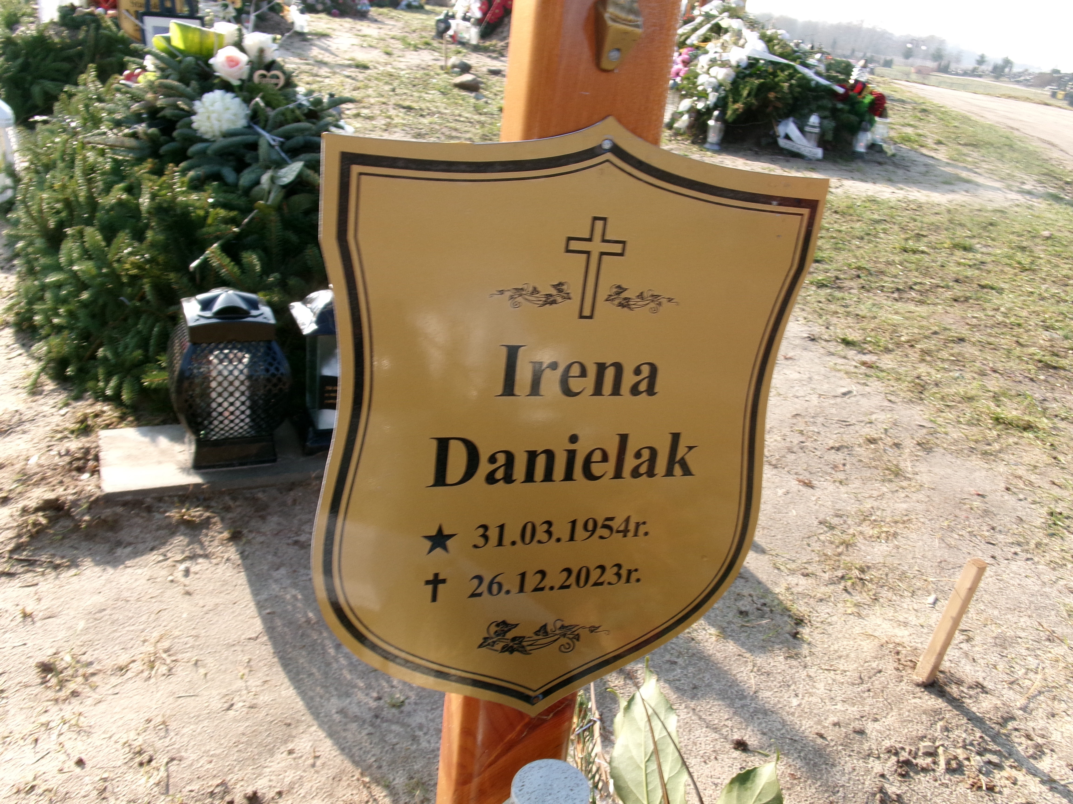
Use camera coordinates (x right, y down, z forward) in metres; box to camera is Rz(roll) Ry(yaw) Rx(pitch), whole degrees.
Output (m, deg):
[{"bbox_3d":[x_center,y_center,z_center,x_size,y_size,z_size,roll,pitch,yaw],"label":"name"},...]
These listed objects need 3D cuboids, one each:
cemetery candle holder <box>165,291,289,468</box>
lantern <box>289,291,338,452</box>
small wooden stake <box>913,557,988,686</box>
[{"bbox_3d":[-0.586,-0.059,1.655,0.195,0.325,0.195,-5,27,-26],"label":"cemetery candle holder"},{"bbox_3d":[-0.403,-0.084,1.761,0.165,0.325,0.165,-5,27,-26],"label":"lantern"},{"bbox_3d":[0.623,0.333,1.306,0.025,0.222,0.019,-5,28,-33],"label":"small wooden stake"}]

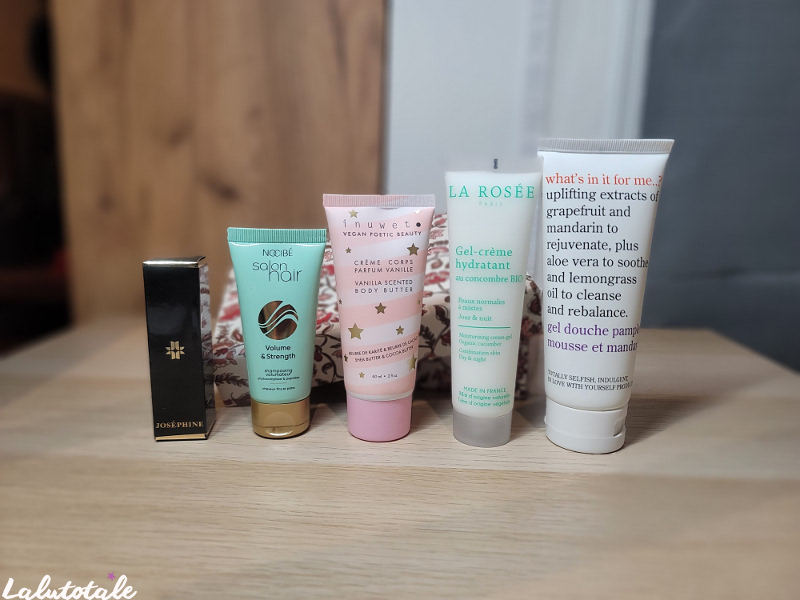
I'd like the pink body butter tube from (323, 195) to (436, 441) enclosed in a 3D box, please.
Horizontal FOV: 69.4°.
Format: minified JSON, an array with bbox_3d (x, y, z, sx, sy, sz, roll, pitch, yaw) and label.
[{"bbox_3d":[-0.011,0.009,0.306,0.057,0.126,0.036,0,11,-5],"label":"pink body butter tube"}]

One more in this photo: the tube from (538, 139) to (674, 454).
[{"bbox_3d":[0.100,-0.002,0.295,0.066,0.154,0.042,1,11,2],"label":"tube"}]

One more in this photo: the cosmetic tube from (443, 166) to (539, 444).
[{"bbox_3d":[0.045,0.005,0.298,0.047,0.138,0.031,1,11,0],"label":"cosmetic tube"}]

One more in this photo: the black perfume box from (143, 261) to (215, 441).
[{"bbox_3d":[-0.114,0.025,0.303,0.026,0.093,0.025,-1,11,-8],"label":"black perfume box"}]

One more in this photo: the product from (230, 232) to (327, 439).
[{"bbox_3d":[-0.064,0.017,0.308,0.052,0.108,0.032,0,11,-2],"label":"product"}]

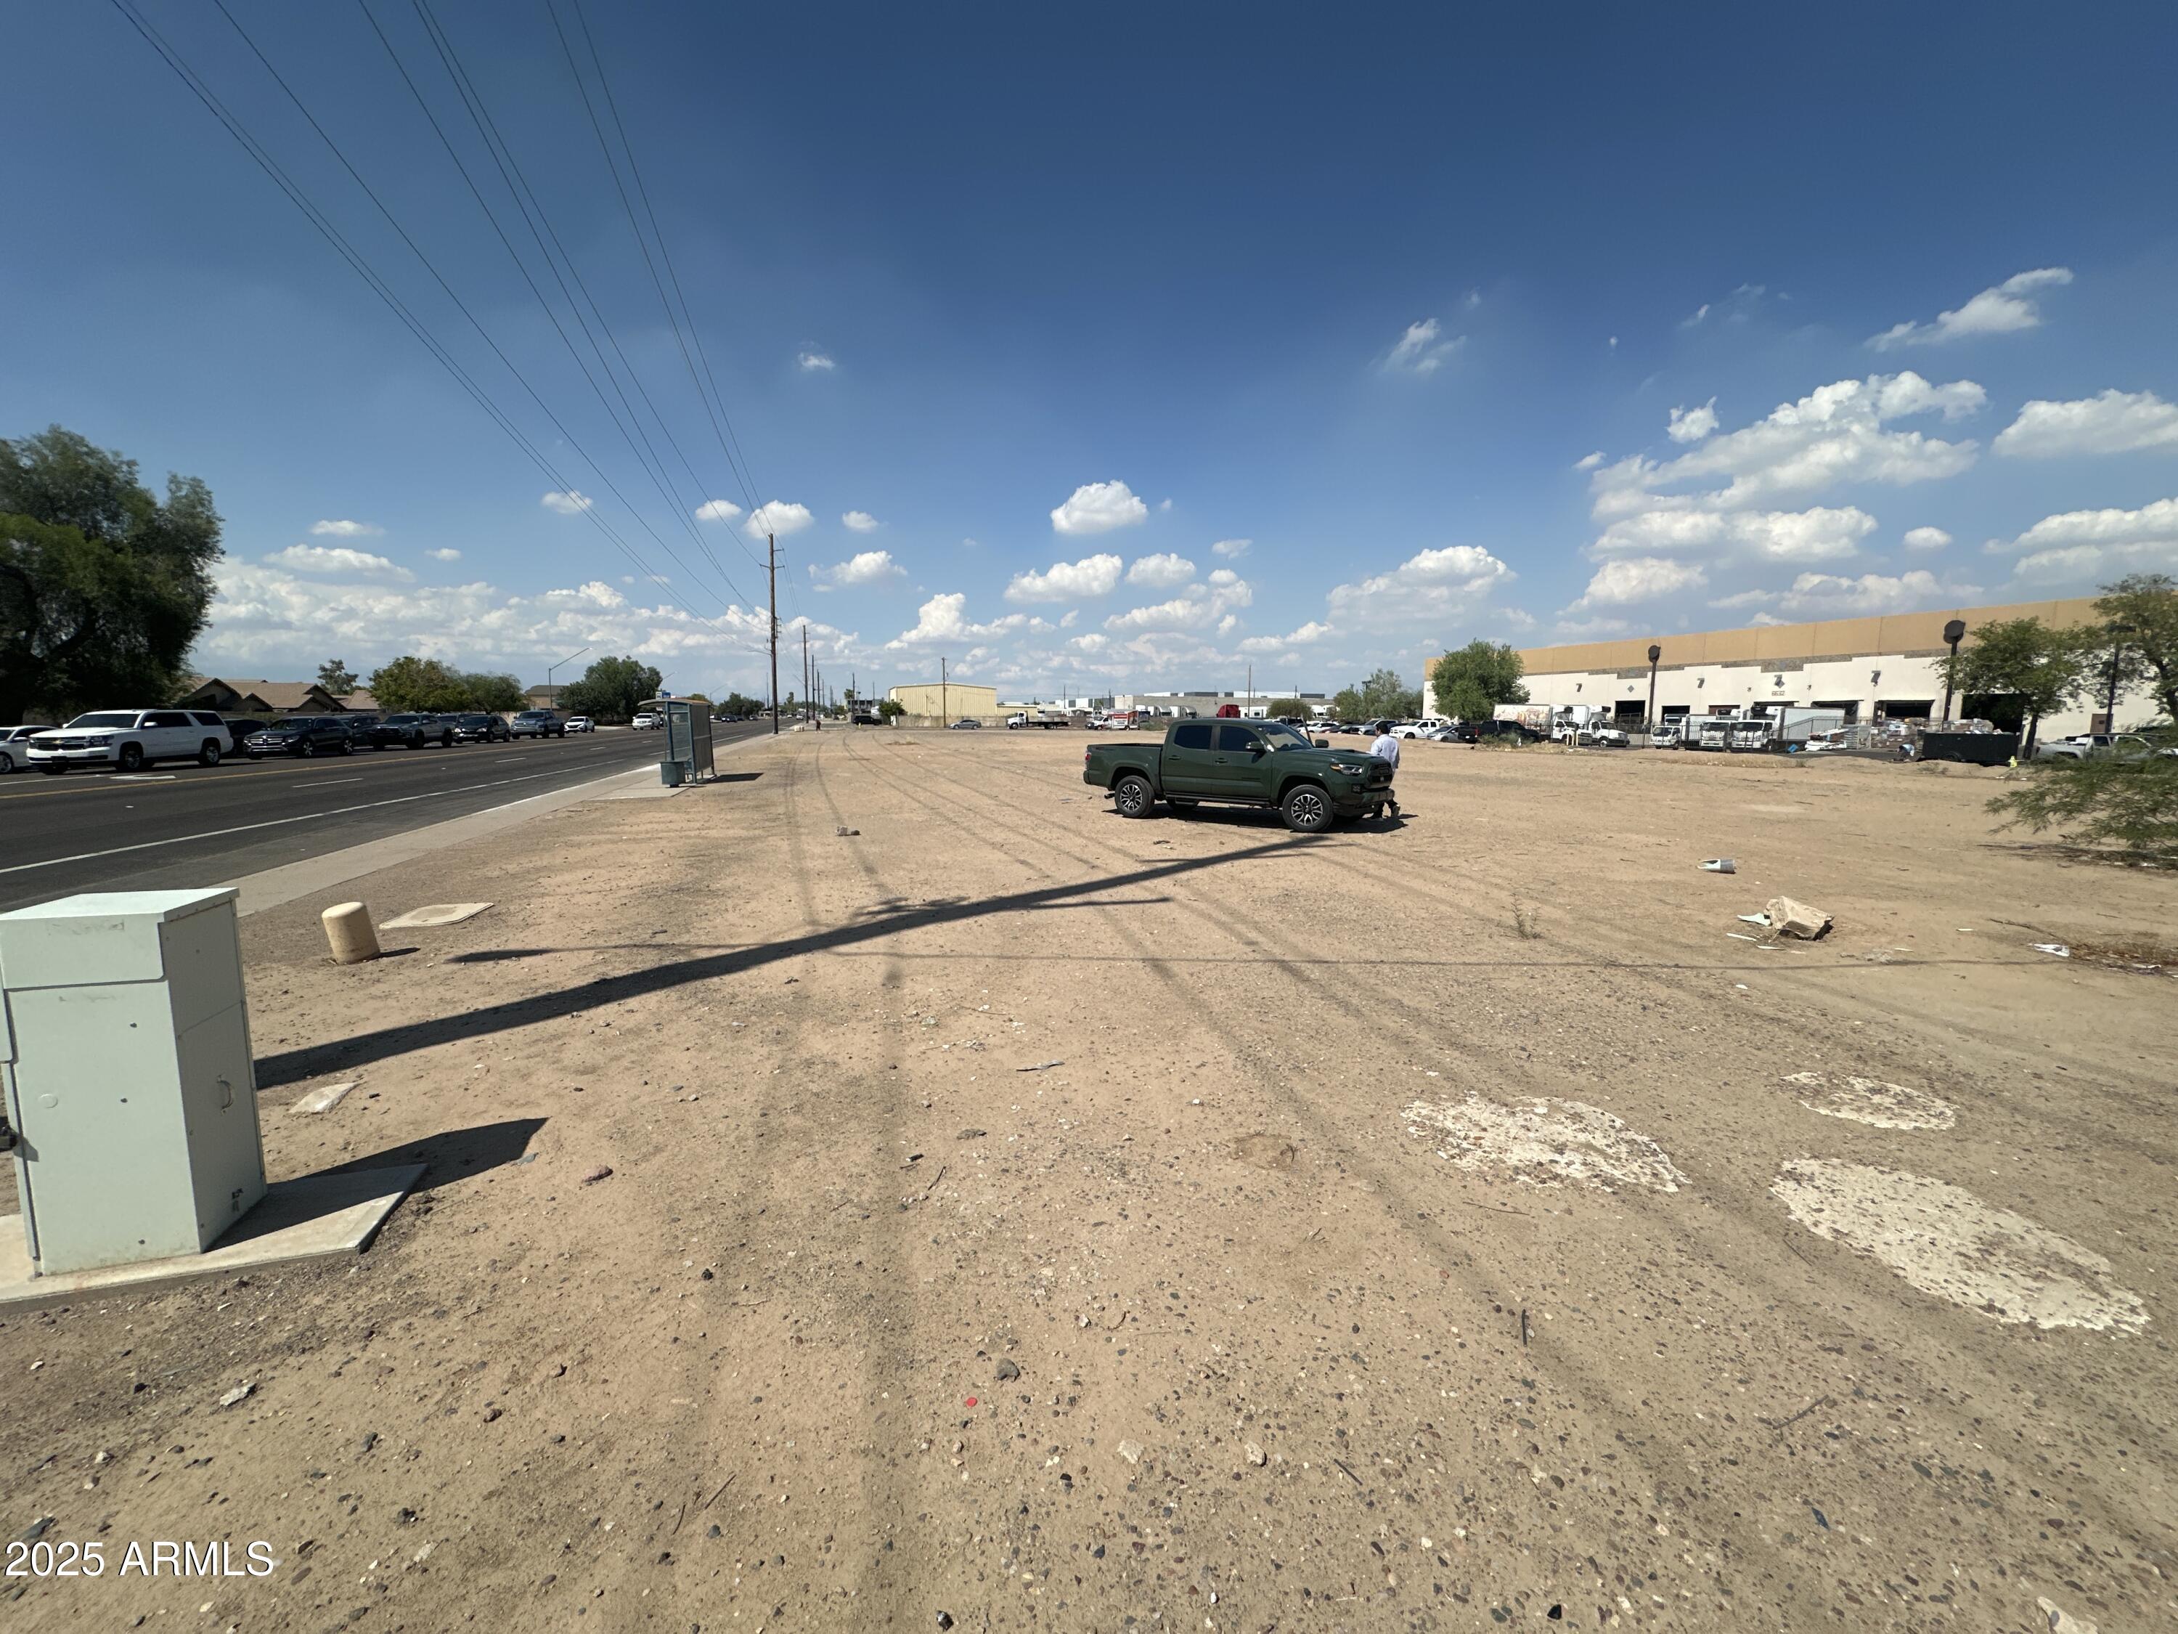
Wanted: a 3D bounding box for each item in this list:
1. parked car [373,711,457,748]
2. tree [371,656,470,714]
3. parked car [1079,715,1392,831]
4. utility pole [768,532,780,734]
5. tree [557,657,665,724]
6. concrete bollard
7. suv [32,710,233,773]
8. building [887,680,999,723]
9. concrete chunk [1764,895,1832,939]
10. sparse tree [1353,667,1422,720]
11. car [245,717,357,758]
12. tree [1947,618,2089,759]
[{"bbox_3d":[-38.208,-4.888,50.000,1.920,1.820,5.450,-2,7,-15],"label":"parked car"},{"bbox_3d":[-54.736,-9.897,72.364,6.600,6.532,6.600,-5,8,-37],"label":"tree"},{"bbox_3d":[2.489,-0.854,15.279,5.390,1.790,1.920,5,8,36],"label":"parked car"},{"bbox_3d":[-28.321,-16.224,78.983,0.450,17.730,0.450,-2,7,-15],"label":"utility pole"},{"bbox_3d":[-70.578,-18.676,130.580,13.600,10.423,13.600,-3,7,-28],"label":"tree"},{"bbox_3d":[-5.410,0.850,6.465,0.260,0.387,0.260,-8,11,-14],"label":"concrete bollard"},{"bbox_3d":[-30.215,-2.437,28.102,2.050,1.890,5.690,-1,7,-14],"label":"suv"},{"bbox_3d":[-28.142,-20.994,167.514,18.000,7.200,22.000,-2,7,-16],"label":"building"},{"bbox_3d":[6.002,0.833,7.456,0.470,0.270,0.310,4,7,30],"label":"concrete chunk"},{"bbox_3d":[43.286,-17.159,127.489,9.800,8.910,9.000,2,7,19],"label":"sparse tree"},{"bbox_3d":[-35.331,-3.580,39.600,1.910,1.670,4.720,-2,7,-15],"label":"car"},{"bbox_3d":[50.500,-6.855,47.562,5.700,7.641,5.900,-6,9,-43],"label":"tree"}]

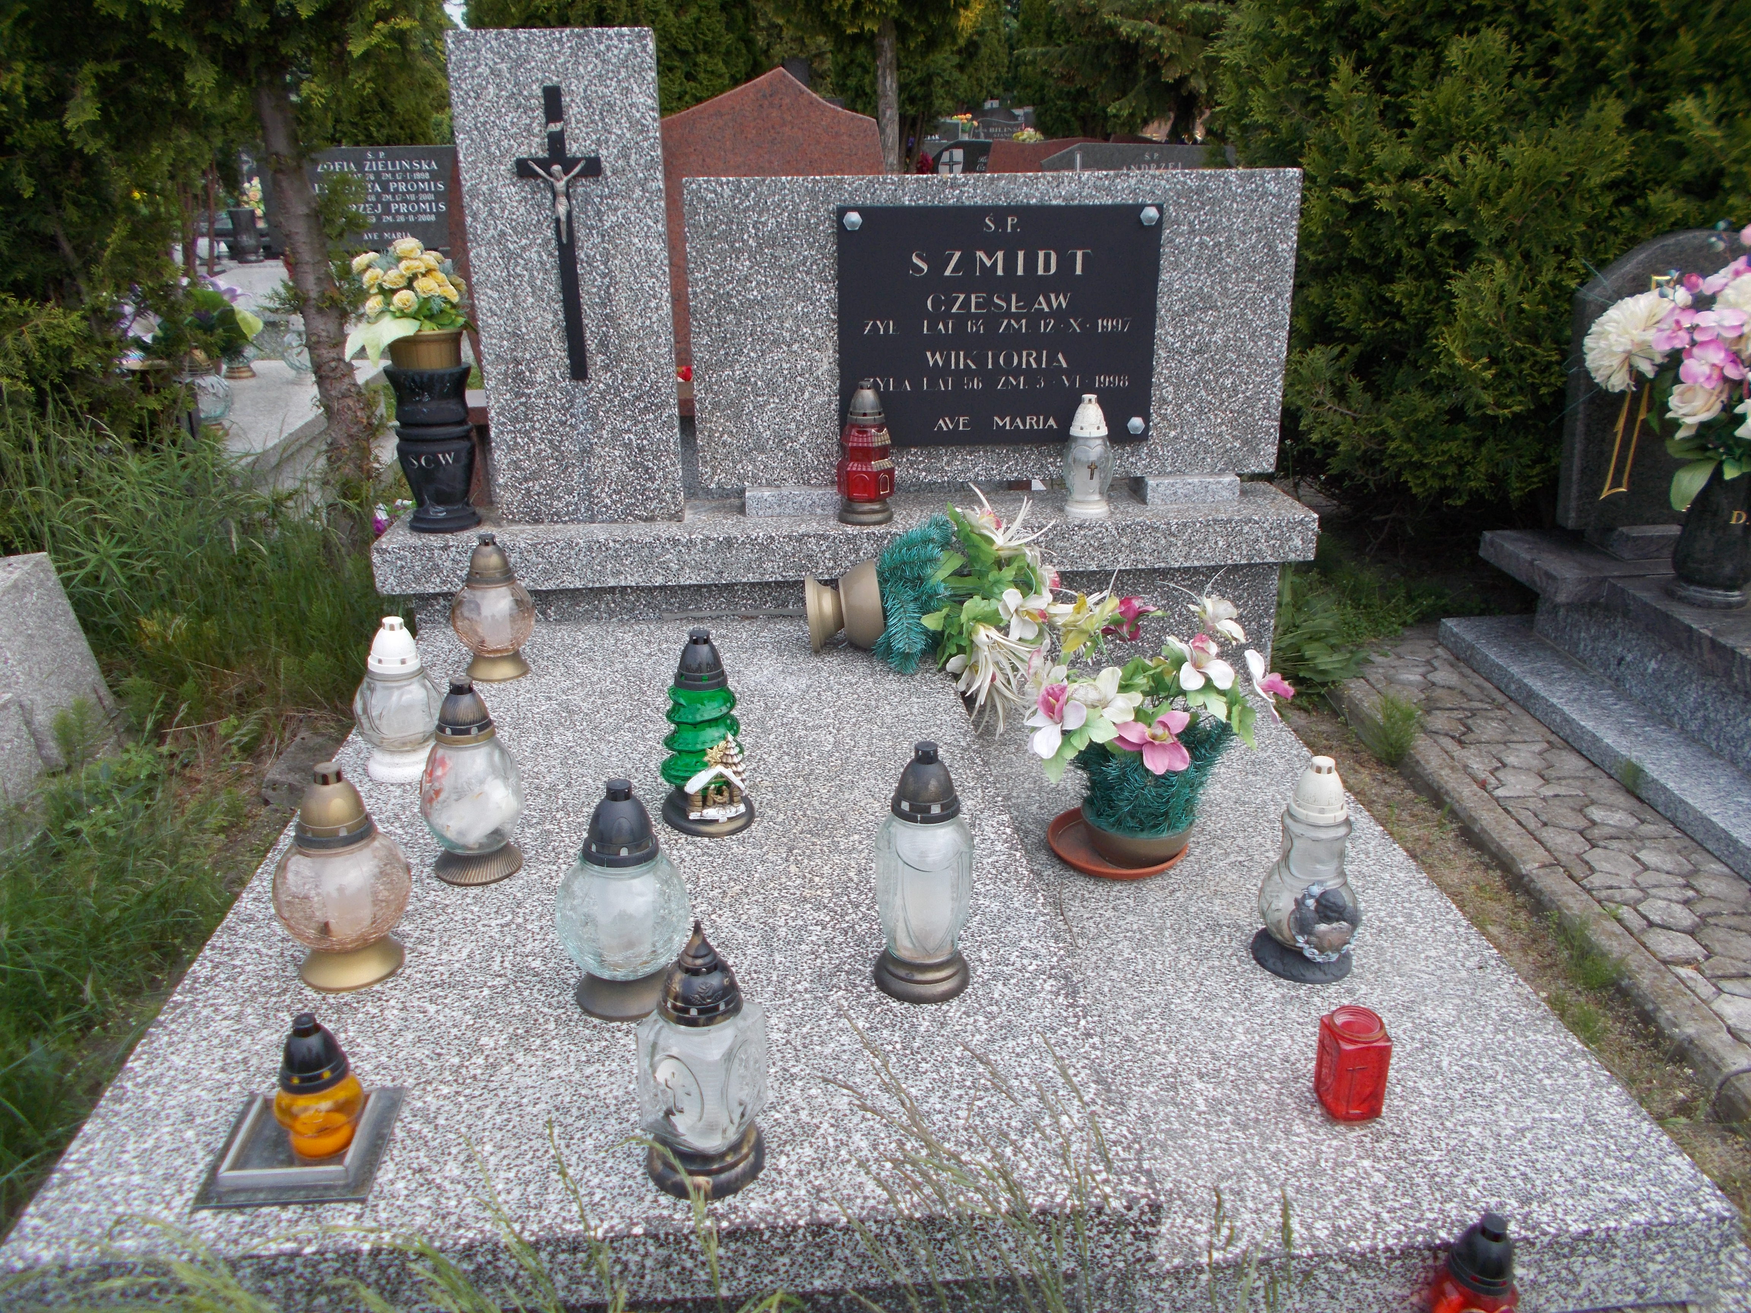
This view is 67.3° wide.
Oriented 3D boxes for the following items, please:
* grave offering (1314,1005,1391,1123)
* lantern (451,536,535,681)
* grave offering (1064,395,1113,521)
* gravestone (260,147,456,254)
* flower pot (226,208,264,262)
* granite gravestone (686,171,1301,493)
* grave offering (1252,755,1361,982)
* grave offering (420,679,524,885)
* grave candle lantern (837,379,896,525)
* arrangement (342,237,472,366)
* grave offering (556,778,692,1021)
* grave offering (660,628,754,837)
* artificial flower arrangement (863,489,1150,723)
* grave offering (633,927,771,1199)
[{"bbox_3d":[0.603,0.504,1.654,0.074,0.126,0.074,-2,20,-4],"label":"grave offering"},{"bbox_3d":[-0.754,-0.102,2.580,0.151,0.271,0.151,-2,21,-4],"label":"lantern"},{"bbox_3d":[0.476,-0.446,2.905,0.109,0.254,0.109,-3,20,-7],"label":"grave offering"},{"bbox_3d":[-2.945,-2.732,7.846,1.303,0.586,0.100,-2,21,-4],"label":"gravestone"},{"bbox_3d":[-3.648,-2.435,7.600,0.175,0.310,0.175,-6,21,-15],"label":"flower pot"},{"bbox_3d":[0.258,-0.728,2.938,1.324,0.669,0.112,-2,20,-4],"label":"granite gravestone"},{"bbox_3d":[0.676,0.319,2.019,0.157,0.337,0.165,-2,21,-4],"label":"grave offering"},{"bbox_3d":[-0.577,0.172,1.863,0.136,0.276,0.136,-2,21,-4],"label":"grave offering"},{"bbox_3d":[-0.022,-0.451,2.882,0.126,0.306,0.126,-2,21,-4],"label":"grave candle lantern"},{"bbox_3d":[-0.982,-0.737,2.751,0.266,0.267,0.240,-2,21,-4],"label":"arrangement"},{"bbox_3d":[-0.306,0.279,1.554,0.161,0.291,0.161,-2,20,-4],"label":"grave offering"},{"bbox_3d":[-0.260,0.107,1.976,0.141,0.303,0.136,-7,21,-19],"label":"grave offering"},{"bbox_3d":[0.255,-0.097,2.541,0.533,0.427,0.388,-2,3,-4],"label":"artificial flower arrangement"},{"bbox_3d":[-0.173,0.384,1.290,0.121,0.286,0.121,12,23,31],"label":"grave offering"}]

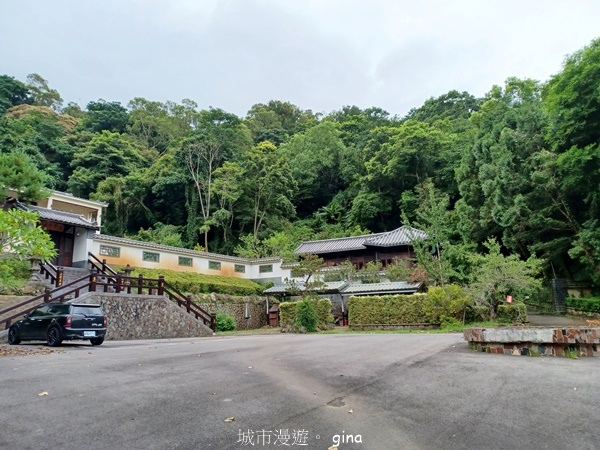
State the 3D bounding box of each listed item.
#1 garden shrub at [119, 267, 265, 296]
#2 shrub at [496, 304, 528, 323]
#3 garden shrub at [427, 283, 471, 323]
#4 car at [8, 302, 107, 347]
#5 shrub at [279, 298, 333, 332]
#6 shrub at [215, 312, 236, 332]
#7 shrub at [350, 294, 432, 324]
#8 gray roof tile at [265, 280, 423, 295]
[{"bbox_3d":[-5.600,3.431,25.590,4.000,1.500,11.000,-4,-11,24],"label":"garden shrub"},{"bbox_3d":[11.922,4.965,24.309,1.650,1.050,1.150,0,-10,0],"label":"shrub"},{"bbox_3d":[7.755,4.126,22.628,2.100,2.000,1.700,0,-10,0],"label":"garden shrub"},{"bbox_3d":[-9.100,3.700,16.300,3.970,1.430,1.720,-6,-11,30],"label":"car"},{"bbox_3d":[0.275,4.531,21.644,2.650,1.600,1.400,1,-10,-5],"label":"shrub"},{"bbox_3d":[-3.652,4.748,21.099,1.150,1.000,1.100,0,-10,0],"label":"shrub"},{"bbox_3d":[4.674,4.390,22.379,4.400,1.500,1.100,-1,-10,5],"label":"shrub"},{"bbox_3d":[2.580,3.885,26.933,9.600,0.850,2.300,-2,-10,14],"label":"gray roof tile"}]

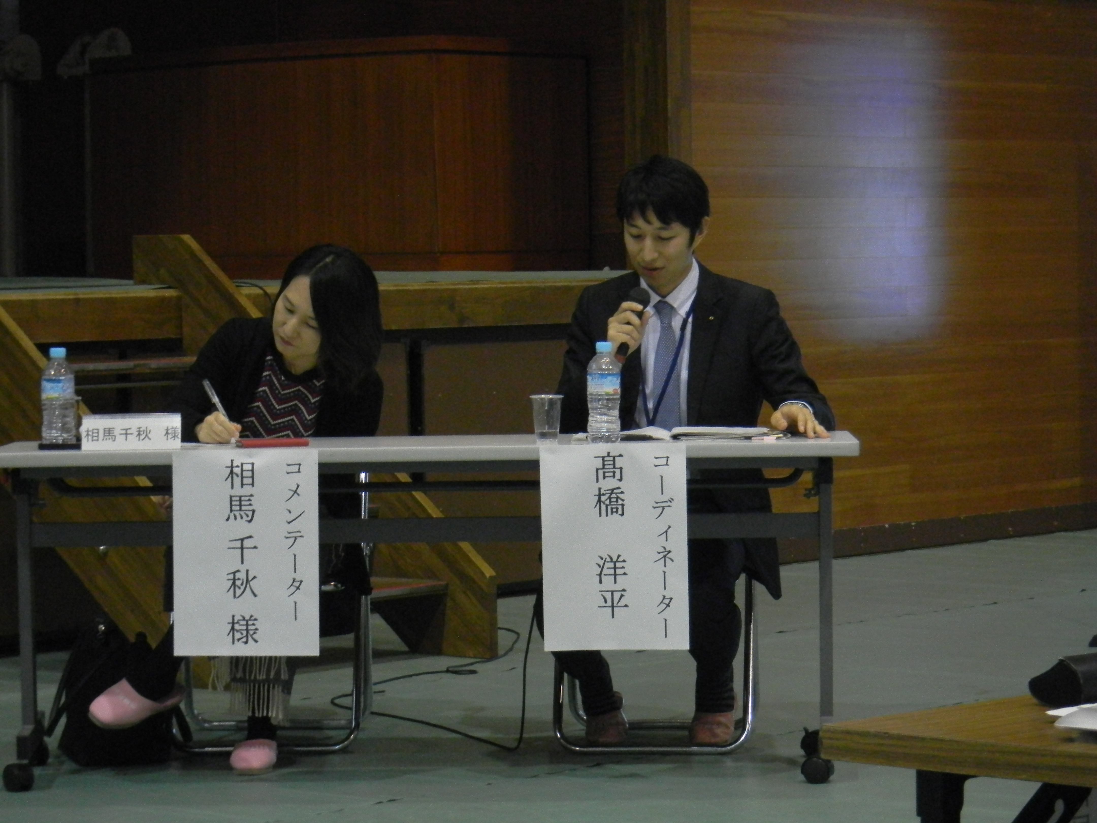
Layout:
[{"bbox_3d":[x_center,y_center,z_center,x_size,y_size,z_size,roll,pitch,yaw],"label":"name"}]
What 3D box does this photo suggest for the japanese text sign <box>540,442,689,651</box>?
[{"bbox_3d":[0.136,0.278,7.970,0.297,0.420,0.008,-1,2,0],"label":"japanese text sign"}]

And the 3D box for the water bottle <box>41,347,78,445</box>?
[{"bbox_3d":[-1.015,-0.029,8.080,0.068,0.208,0.068,-1,2,0],"label":"water bottle"}]

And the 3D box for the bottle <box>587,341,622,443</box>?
[{"bbox_3d":[0.116,-0.039,8.100,0.068,0.211,0.068,-1,2,0],"label":"bottle"}]

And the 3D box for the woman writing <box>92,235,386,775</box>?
[{"bbox_3d":[-0.688,0.194,8.615,0.630,1.120,0.820,0,2,12],"label":"woman writing"}]

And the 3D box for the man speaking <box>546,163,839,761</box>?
[{"bbox_3d":[0.306,0.083,8.611,0.640,1.310,0.800,0,2,5],"label":"man speaking"}]

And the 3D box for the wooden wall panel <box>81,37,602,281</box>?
[{"bbox_3d":[-0.956,-1.079,16.958,2.210,0.980,0.910,2,3,44],"label":"wooden wall panel"}]

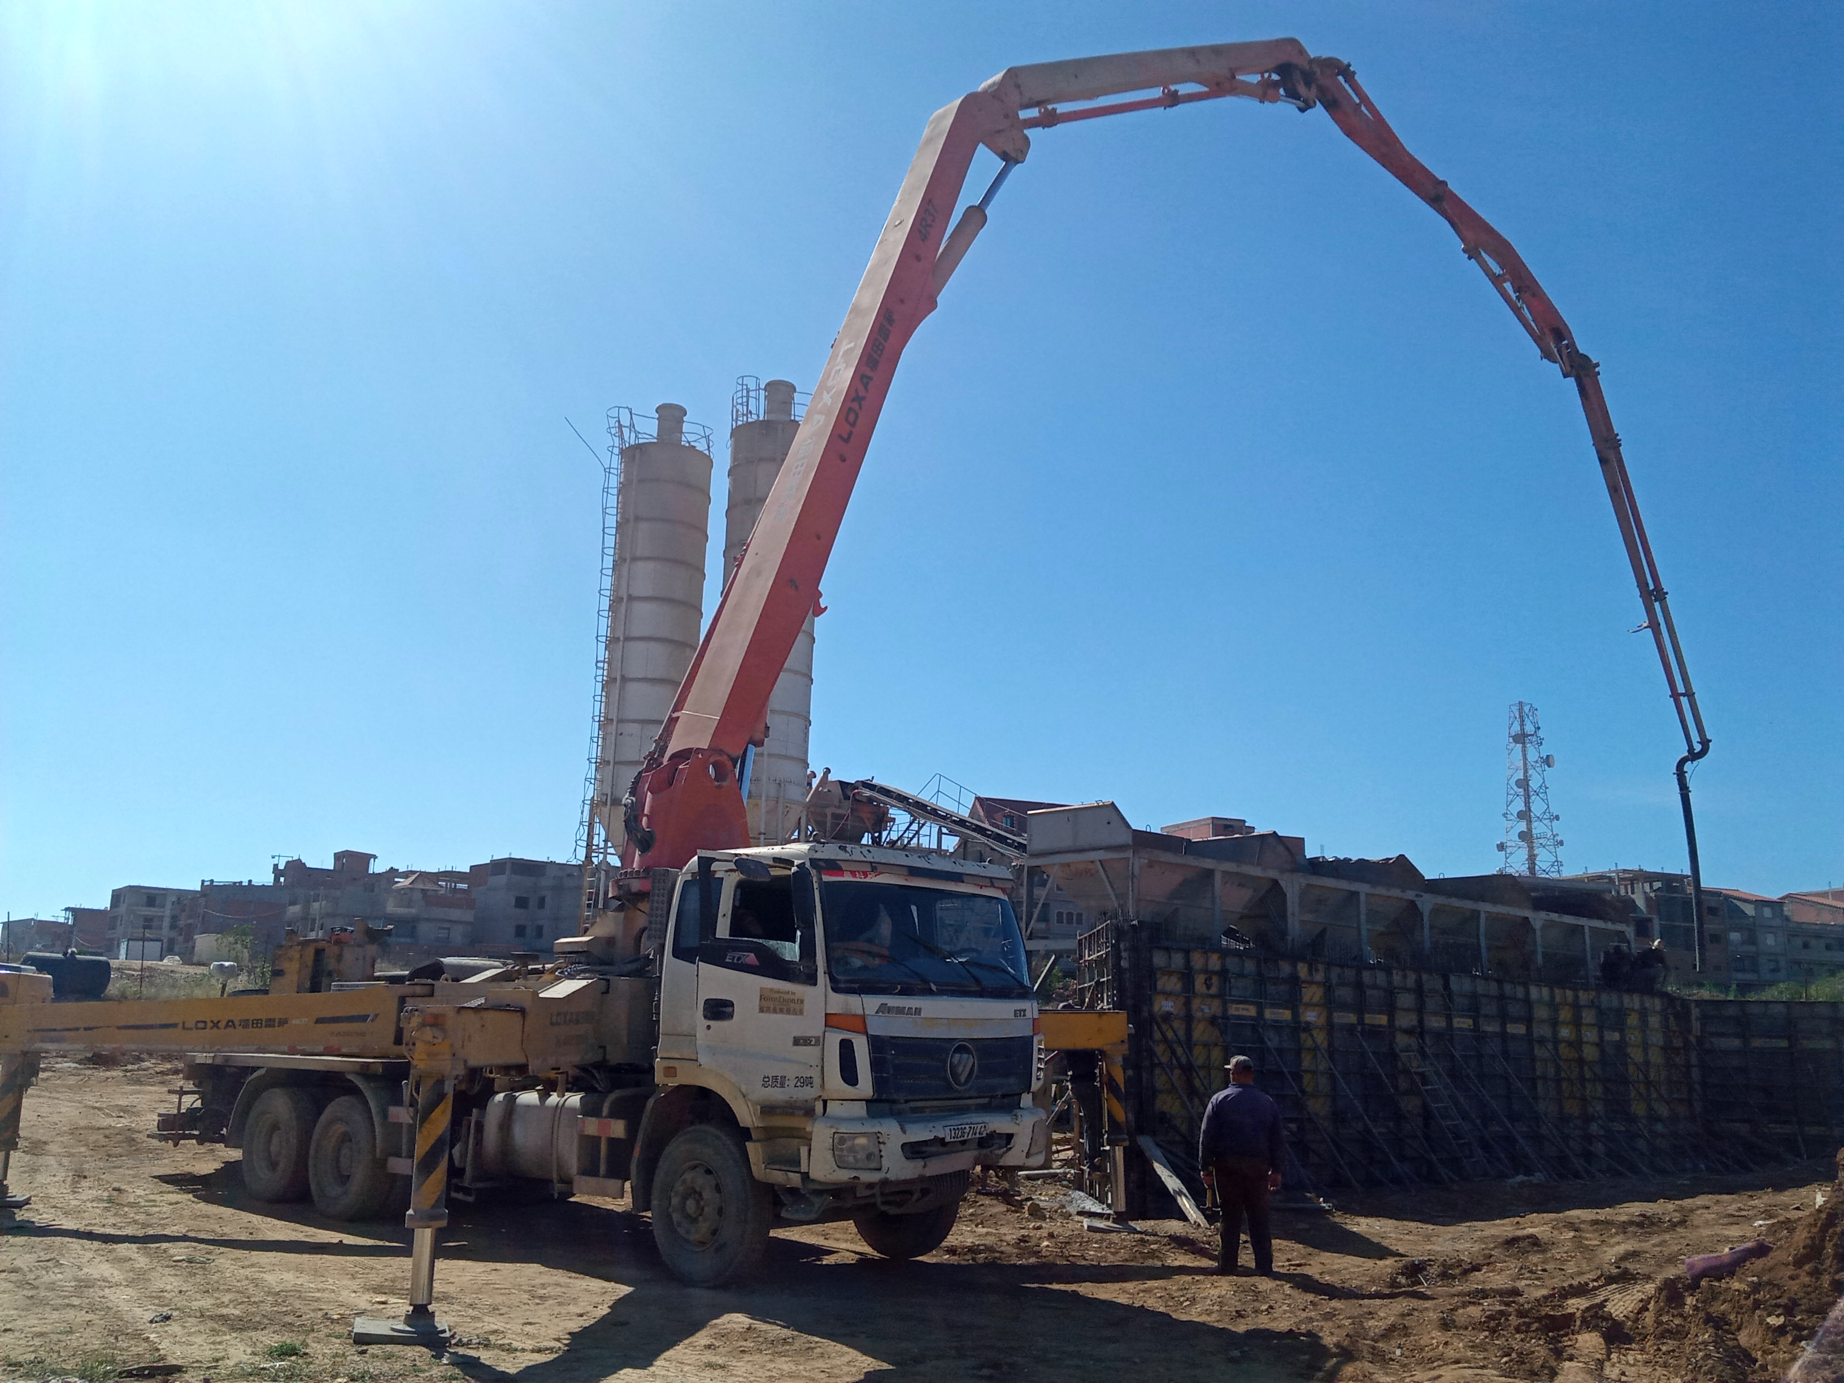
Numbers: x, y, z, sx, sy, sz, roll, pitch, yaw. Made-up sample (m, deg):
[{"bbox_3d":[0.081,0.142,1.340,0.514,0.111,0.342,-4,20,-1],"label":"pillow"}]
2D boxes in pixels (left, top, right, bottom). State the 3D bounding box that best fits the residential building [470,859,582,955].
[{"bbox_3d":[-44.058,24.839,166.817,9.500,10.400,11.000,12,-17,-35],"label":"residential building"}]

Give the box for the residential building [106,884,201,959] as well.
[{"bbox_3d":[-100.226,30.863,194.697,8.600,9.400,9.500,11,-17,-34],"label":"residential building"}]

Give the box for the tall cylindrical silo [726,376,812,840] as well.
[{"bbox_3d":[-4.621,-1.434,44.490,2.900,16.950,2.900,2,-14,0],"label":"tall cylindrical silo"}]

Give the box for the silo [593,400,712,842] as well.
[{"bbox_3d":[-8.276,-1.086,45.776,2.900,16.670,2.900,8,-16,-24],"label":"silo"}]

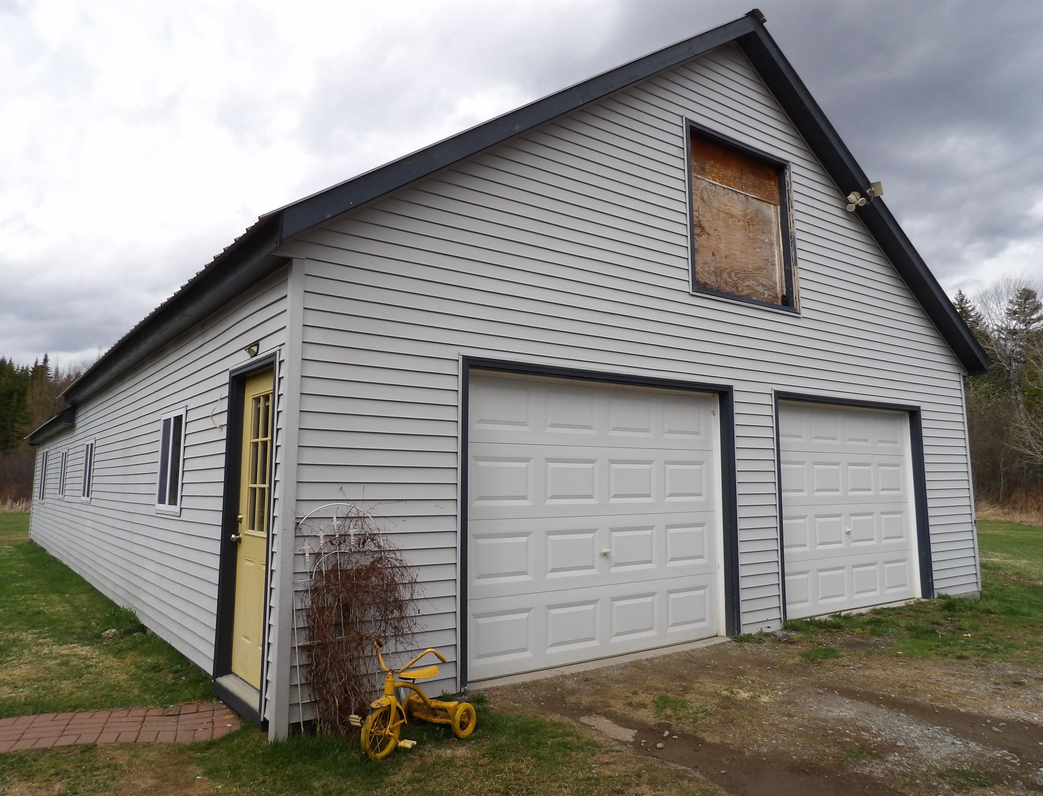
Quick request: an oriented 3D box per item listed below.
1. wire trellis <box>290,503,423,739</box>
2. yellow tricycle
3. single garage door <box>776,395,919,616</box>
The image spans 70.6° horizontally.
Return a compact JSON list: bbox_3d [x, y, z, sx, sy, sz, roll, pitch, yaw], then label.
[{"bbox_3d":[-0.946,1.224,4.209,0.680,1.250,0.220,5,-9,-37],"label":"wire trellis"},{"bbox_3d":[-0.609,1.551,3.900,0.450,0.570,0.700,-4,-8,31],"label":"yellow tricycle"},{"bbox_3d":[3.477,1.128,7.786,2.740,2.140,0.100,5,-9,-37],"label":"single garage door"}]

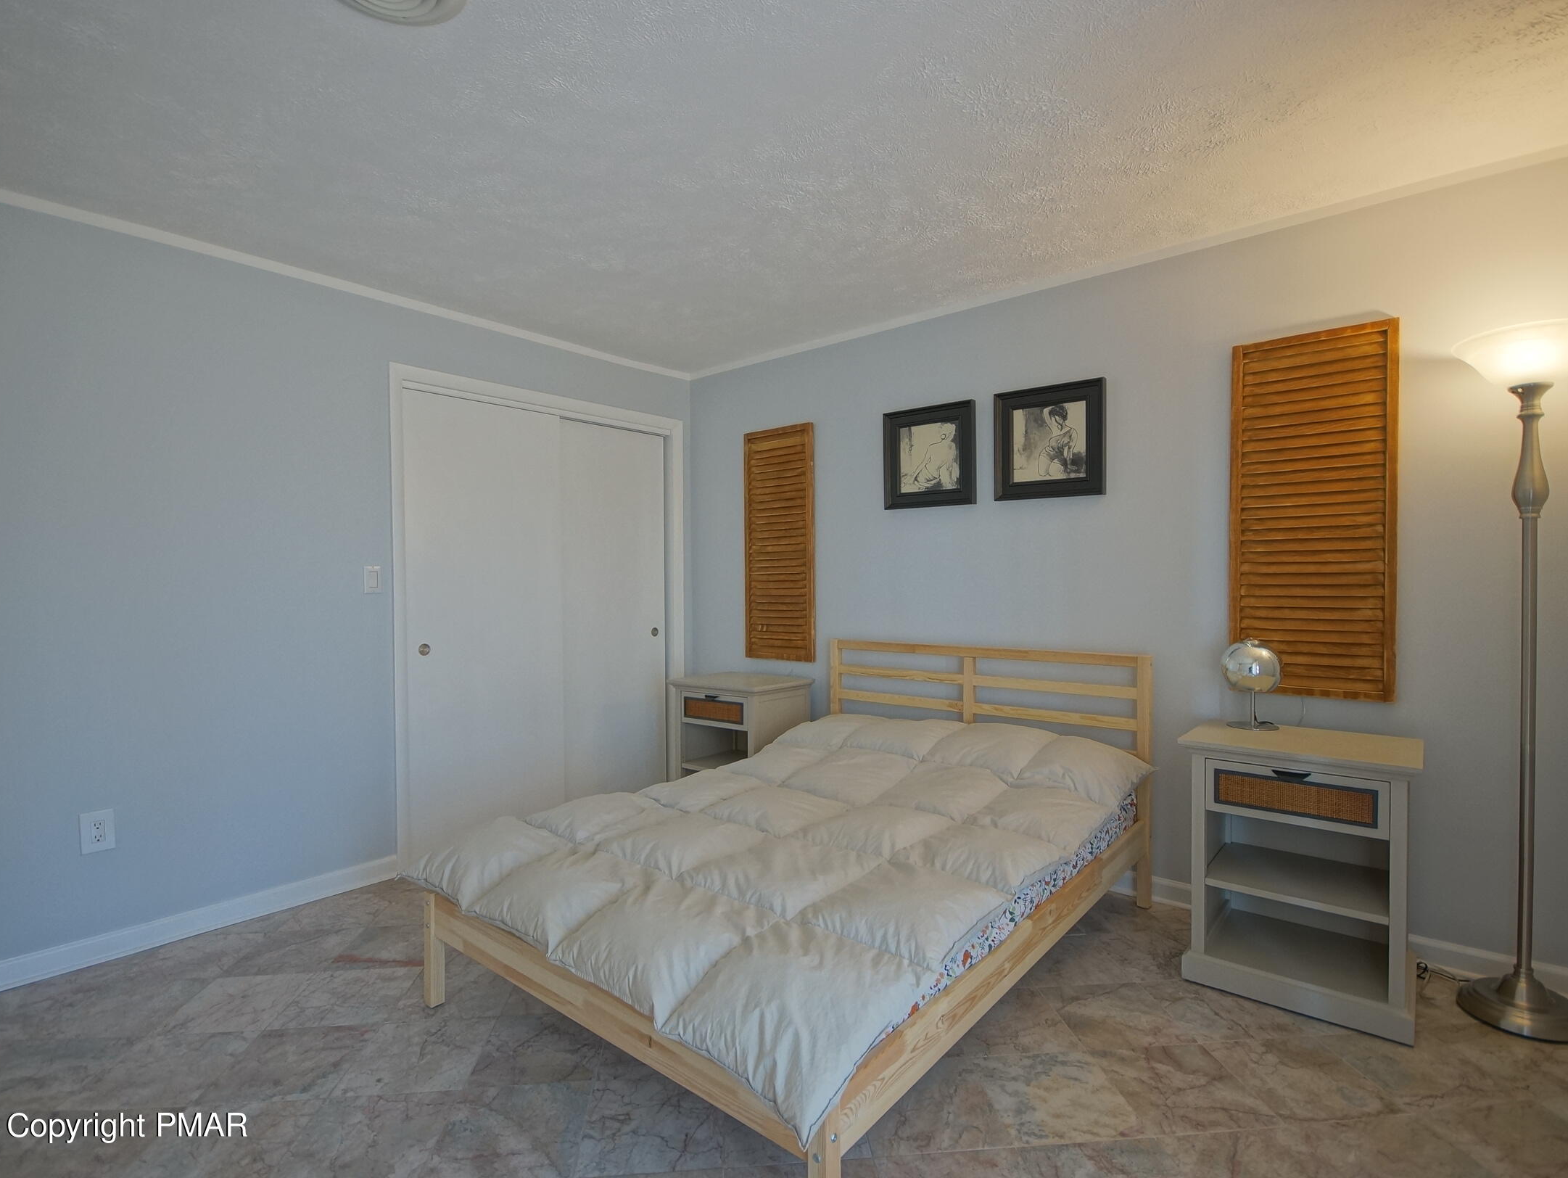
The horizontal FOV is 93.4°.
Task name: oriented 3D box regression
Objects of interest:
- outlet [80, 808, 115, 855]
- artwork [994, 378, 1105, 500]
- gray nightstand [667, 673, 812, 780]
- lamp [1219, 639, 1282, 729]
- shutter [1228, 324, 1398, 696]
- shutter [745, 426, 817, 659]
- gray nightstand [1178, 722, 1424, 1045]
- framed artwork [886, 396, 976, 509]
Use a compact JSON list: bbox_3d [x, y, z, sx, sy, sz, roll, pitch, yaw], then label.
[{"bbox_3d":[-2.199,0.778,2.368,0.010,0.127,0.081,0,1,42],"label":"outlet"},{"bbox_3d":[1.068,-0.592,2.985,0.432,0.449,0.030,0,1,39],"label":"artwork"},{"bbox_3d":[-0.207,0.804,3.603,0.553,0.722,0.420,0,1,39],"label":"gray nightstand"},{"bbox_3d":[1.512,0.307,2.379,0.160,0.280,0.160,0,1,39],"label":"lamp"},{"bbox_3d":[1.742,-0.241,2.445,0.445,1.193,0.030,0,1,39],"label":"shutter"},{"bbox_3d":[-0.025,-0.232,3.877,0.444,1.210,0.030,0,1,39],"label":"shutter"},{"bbox_3d":[1.535,0.810,2.209,0.557,0.722,0.415,0,1,39],"label":"gray nightstand"},{"bbox_3d":[0.651,-0.591,3.323,0.443,0.446,0.030,0,1,39],"label":"framed artwork"}]

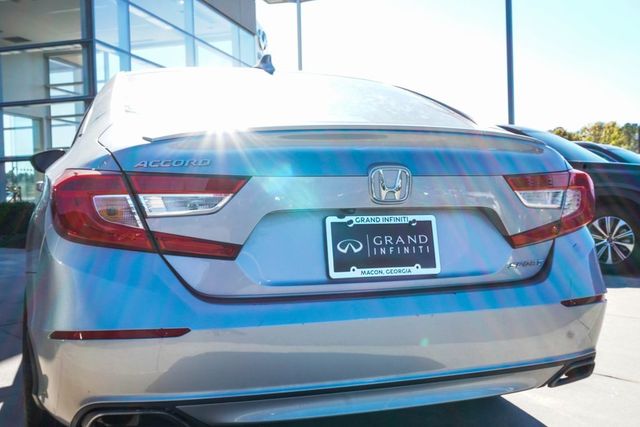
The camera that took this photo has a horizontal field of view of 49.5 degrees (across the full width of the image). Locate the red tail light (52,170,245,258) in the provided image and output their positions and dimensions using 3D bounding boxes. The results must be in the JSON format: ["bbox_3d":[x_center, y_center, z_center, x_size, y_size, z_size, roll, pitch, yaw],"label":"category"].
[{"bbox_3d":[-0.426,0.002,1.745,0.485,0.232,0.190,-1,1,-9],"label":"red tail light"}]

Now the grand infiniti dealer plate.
[{"bbox_3d":[0.169,0.085,1.809,0.312,0.160,0.015,-1,-8,-18],"label":"grand infiniti dealer plate"}]

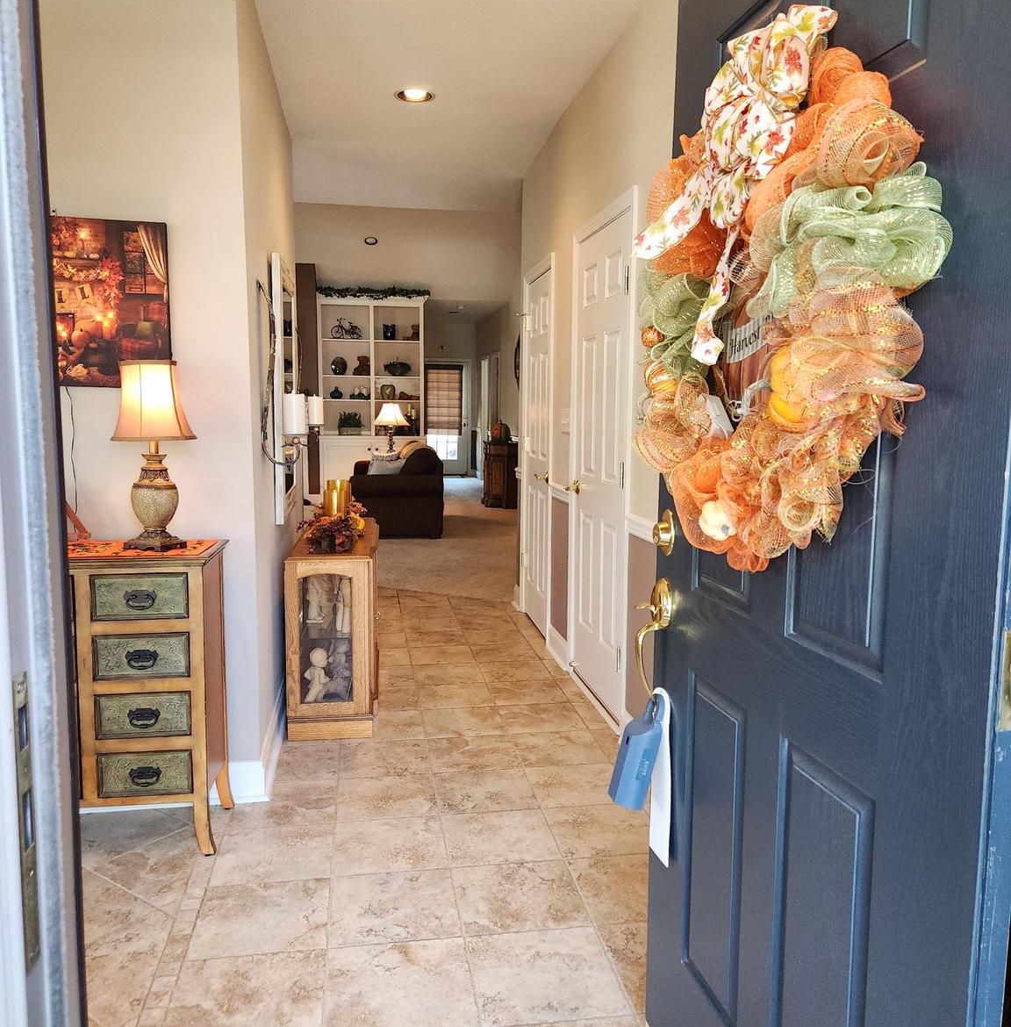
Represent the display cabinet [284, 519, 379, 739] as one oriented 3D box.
[{"bbox_3d":[-0.768,0.467,4.141,0.375,0.730,1.230,-1,7,-9],"label":"display cabinet"}]

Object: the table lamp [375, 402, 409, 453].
[{"bbox_3d":[-1.449,-1.057,11.318,0.430,0.680,0.430,-1,7,-9],"label":"table lamp"}]

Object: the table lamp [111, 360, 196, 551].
[{"bbox_3d":[-1.060,-0.170,2.692,0.250,0.570,0.250,-1,7,-9],"label":"table lamp"}]

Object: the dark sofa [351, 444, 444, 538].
[{"bbox_3d":[-1.234,-0.320,9.952,0.920,0.900,2.100,-1,7,-9],"label":"dark sofa"}]

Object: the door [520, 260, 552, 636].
[{"bbox_3d":[0.212,-0.338,5.270,0.050,2.046,0.635,-1,7,-9],"label":"door"}]

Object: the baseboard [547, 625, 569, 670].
[{"bbox_3d":[0.280,0.699,4.702,0.025,0.140,0.440,-1,7,-9],"label":"baseboard"}]

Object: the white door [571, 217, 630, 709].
[{"bbox_3d":[0.430,-0.195,3.896,0.050,2.030,0.820,-1,7,-9],"label":"white door"}]

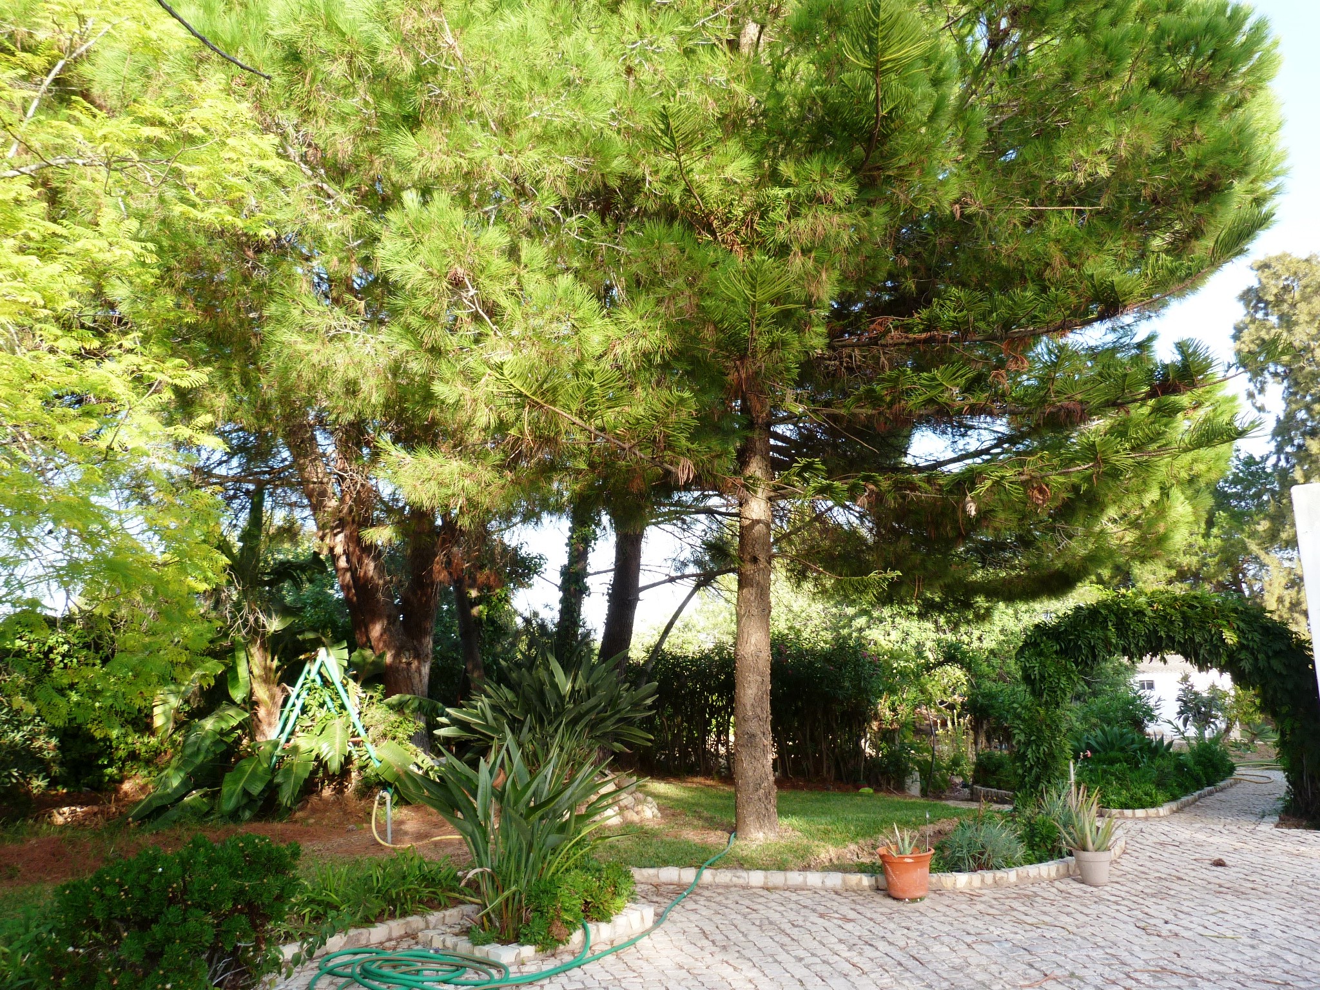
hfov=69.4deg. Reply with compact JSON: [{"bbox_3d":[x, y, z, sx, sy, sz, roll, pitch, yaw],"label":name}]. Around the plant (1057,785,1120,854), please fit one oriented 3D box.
[{"bbox_3d":[3.180,2.413,7.066,0.450,0.490,0.430,0,-11,0],"label":"plant"}]

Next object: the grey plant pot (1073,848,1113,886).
[{"bbox_3d":[3.190,2.727,7.004,0.300,0.230,0.300,0,-11,0],"label":"grey plant pot"}]

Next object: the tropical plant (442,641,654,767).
[{"bbox_3d":[-1.240,2.260,10.154,2.380,1.470,2.050,0,-11,0],"label":"tropical plant"}]

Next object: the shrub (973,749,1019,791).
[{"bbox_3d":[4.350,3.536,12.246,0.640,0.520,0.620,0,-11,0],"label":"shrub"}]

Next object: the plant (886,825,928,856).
[{"bbox_3d":[1.730,2.437,6.684,0.300,0.235,0.280,0,-11,0],"label":"plant"}]

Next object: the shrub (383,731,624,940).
[{"bbox_3d":[-0.850,1.917,5.411,1.350,1.120,1.200,0,-11,0],"label":"shrub"}]

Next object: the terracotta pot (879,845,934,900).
[{"bbox_3d":[1.700,2.627,6.636,0.400,0.285,0.400,0,-11,0],"label":"terracotta pot"}]

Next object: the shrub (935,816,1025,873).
[{"bbox_3d":[2.440,2.647,7.244,0.660,0.380,0.600,0,-11,0],"label":"shrub"}]

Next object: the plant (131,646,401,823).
[{"bbox_3d":[-4.180,2.515,10.104,2.800,1.810,2.100,0,-11,0],"label":"plant"}]

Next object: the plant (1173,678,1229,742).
[{"bbox_3d":[11.640,4.663,20.484,1.220,1.470,1.100,0,-11,0],"label":"plant"}]

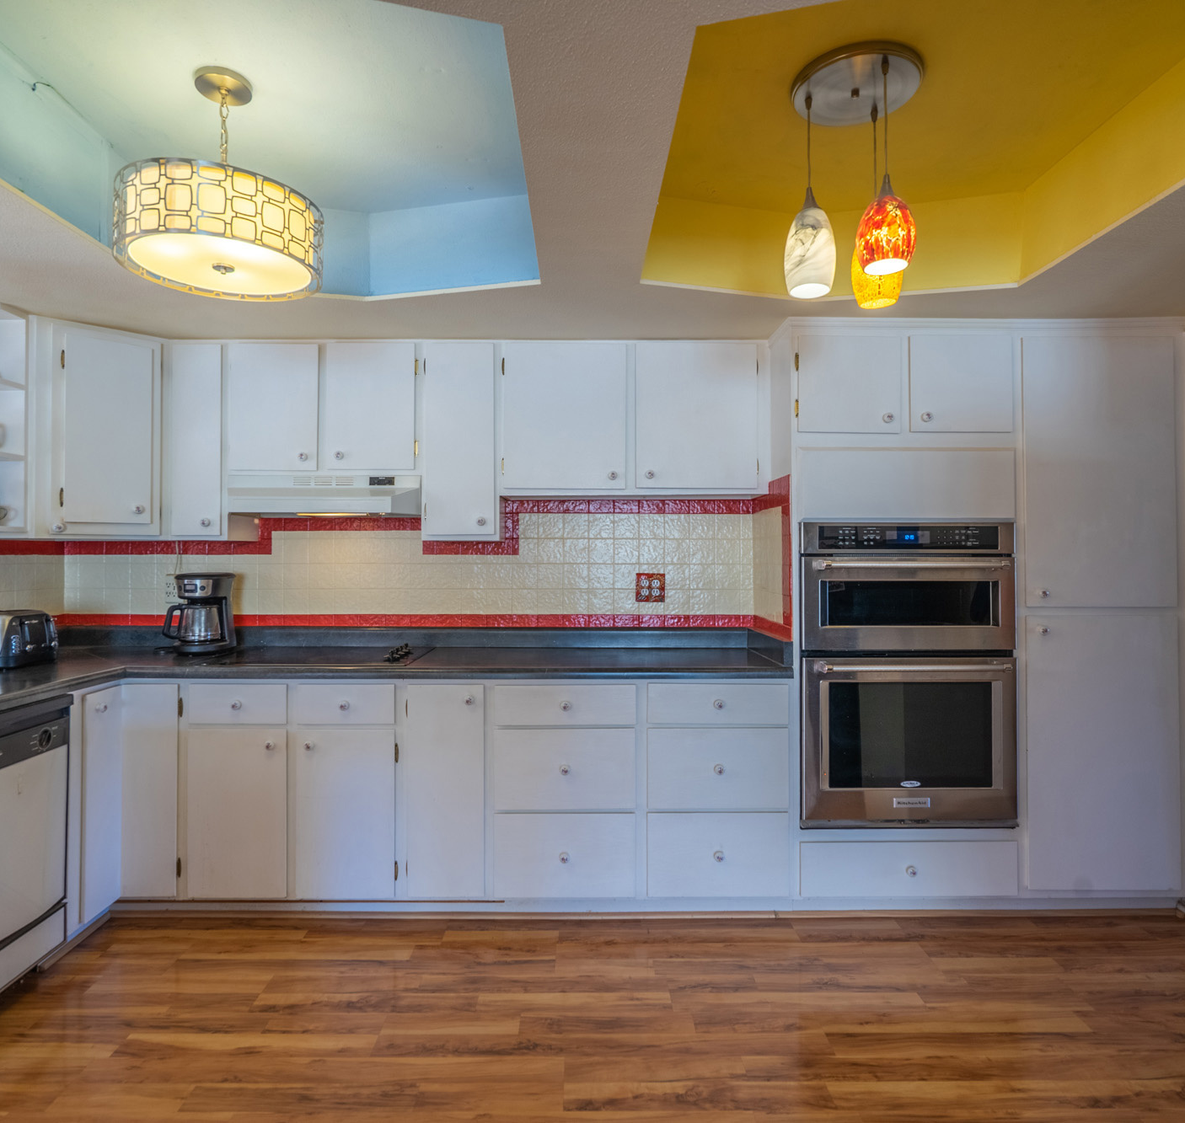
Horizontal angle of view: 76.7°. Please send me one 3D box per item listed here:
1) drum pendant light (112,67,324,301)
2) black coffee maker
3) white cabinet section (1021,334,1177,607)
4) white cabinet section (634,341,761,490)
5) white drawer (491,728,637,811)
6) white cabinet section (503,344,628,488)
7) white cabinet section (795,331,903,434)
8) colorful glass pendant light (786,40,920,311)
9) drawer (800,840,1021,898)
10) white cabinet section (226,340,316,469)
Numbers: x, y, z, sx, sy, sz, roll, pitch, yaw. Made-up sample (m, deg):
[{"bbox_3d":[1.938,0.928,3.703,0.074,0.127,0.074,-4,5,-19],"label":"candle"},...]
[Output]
[{"bbox_3d":[-0.891,-0.926,1.810,0.455,0.460,0.455,0,0,0],"label":"drum pendant light"},{"bbox_3d":[-1.615,0.210,3.060,0.185,0.320,0.260,0,0,10],"label":"black coffee maker"},{"bbox_3d":[1.806,-0.321,2.968,0.559,0.978,0.600,0,0,-1],"label":"white cabinet section"},{"bbox_3d":[0.401,-0.558,3.020,0.480,0.560,0.300,0,0,-1],"label":"white cabinet section"},{"bbox_3d":[-0.097,0.734,2.835,0.492,0.289,0.440,0,0,0],"label":"white drawer"},{"bbox_3d":[-0.111,-0.574,3.108,0.506,0.585,0.290,0,0,-1],"label":"white cabinet section"},{"bbox_3d":[0.893,-0.622,2.875,0.360,0.350,0.530,0,0,-1],"label":"white cabinet section"},{"bbox_3d":[0.620,-0.900,1.775,0.315,0.515,0.330,0,0,0],"label":"colorful glass pendant light"},{"bbox_3d":[1.105,1.072,2.860,0.764,0.195,0.500,0,0,-1],"label":"drawer"},{"bbox_3d":[-1.231,-0.593,3.020,0.360,0.490,0.300,0,0,-1],"label":"white cabinet section"}]

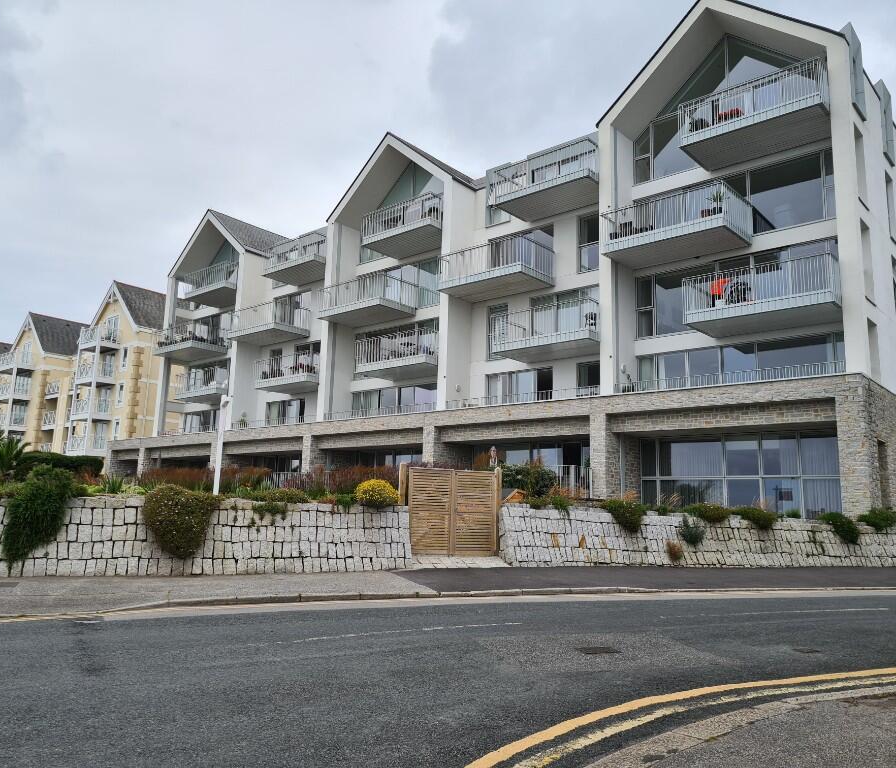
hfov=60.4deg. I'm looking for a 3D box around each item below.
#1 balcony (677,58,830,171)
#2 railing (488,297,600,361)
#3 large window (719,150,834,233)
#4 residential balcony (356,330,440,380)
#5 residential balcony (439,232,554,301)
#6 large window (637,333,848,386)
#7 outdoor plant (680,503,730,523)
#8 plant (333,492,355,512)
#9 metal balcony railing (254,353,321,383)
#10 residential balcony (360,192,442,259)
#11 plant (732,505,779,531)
[{"bbox_3d":[9.835,-8.336,24.246,4.222,1.453,2.243,-7,-13,40],"label":"balcony"},{"bbox_3d":[3.962,-1.864,28.134,4.173,1.453,2.243,-7,-13,40],"label":"railing"},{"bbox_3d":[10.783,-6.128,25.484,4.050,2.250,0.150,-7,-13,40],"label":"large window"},{"bbox_3d":[-1.630,-1.176,32.932,4.095,1.453,2.243,-7,-13,40],"label":"residential balcony"},{"bbox_3d":[2.053,-4.818,32.868,4.441,1.575,2.394,-7,-13,41],"label":"residential balcony"},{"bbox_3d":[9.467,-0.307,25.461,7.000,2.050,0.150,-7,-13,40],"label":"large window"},{"bbox_3d":[6.227,3.132,18.600,1.200,0.500,0.620,7,-11,-28],"label":"outdoor plant"},{"bbox_3d":[-2.120,2.404,15.600,0.440,0.380,0.400,4,-10,-15],"label":"plant"},{"bbox_3d":[-7.262,-0.631,37.794,4.095,1.170,2.243,-7,-13,40],"label":"metal balcony railing"},{"bbox_3d":[-1.661,-7.474,36.728,4.494,1.565,2.394,-7,-13,41],"label":"residential balcony"},{"bbox_3d":[7.037,3.078,17.600,0.968,0.505,0.650,5,-11,-19],"label":"plant"}]

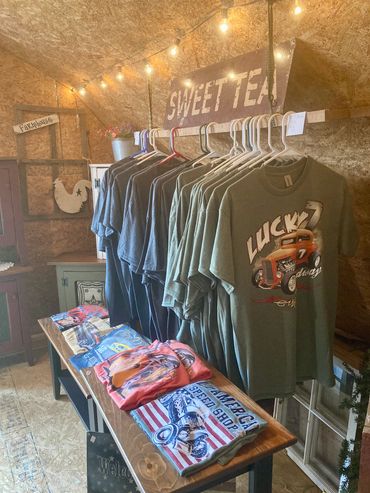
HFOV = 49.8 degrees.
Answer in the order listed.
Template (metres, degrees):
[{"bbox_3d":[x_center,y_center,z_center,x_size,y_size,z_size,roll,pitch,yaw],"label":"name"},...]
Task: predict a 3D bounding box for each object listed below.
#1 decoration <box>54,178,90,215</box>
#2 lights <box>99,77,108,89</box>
[{"bbox_3d":[-0.824,-0.366,2.923,0.272,0.252,0.020,-6,14,-28],"label":"decoration"},{"bbox_3d":[-0.475,-0.957,2.327,0.044,0.066,0.044,-6,14,-28],"label":"lights"}]

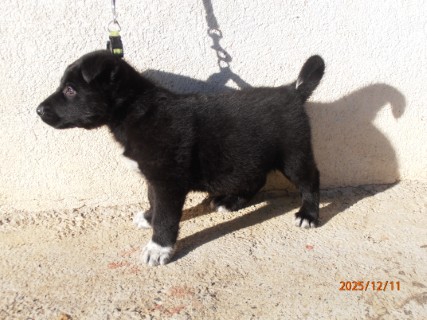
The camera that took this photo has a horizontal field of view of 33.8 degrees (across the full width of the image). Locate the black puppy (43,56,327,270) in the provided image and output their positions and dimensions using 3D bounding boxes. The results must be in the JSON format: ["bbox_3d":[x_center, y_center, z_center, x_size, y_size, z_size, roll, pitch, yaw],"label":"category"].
[{"bbox_3d":[-0.041,-0.025,1.141,0.464,0.328,0.168,-7,22,-19],"label":"black puppy"}]

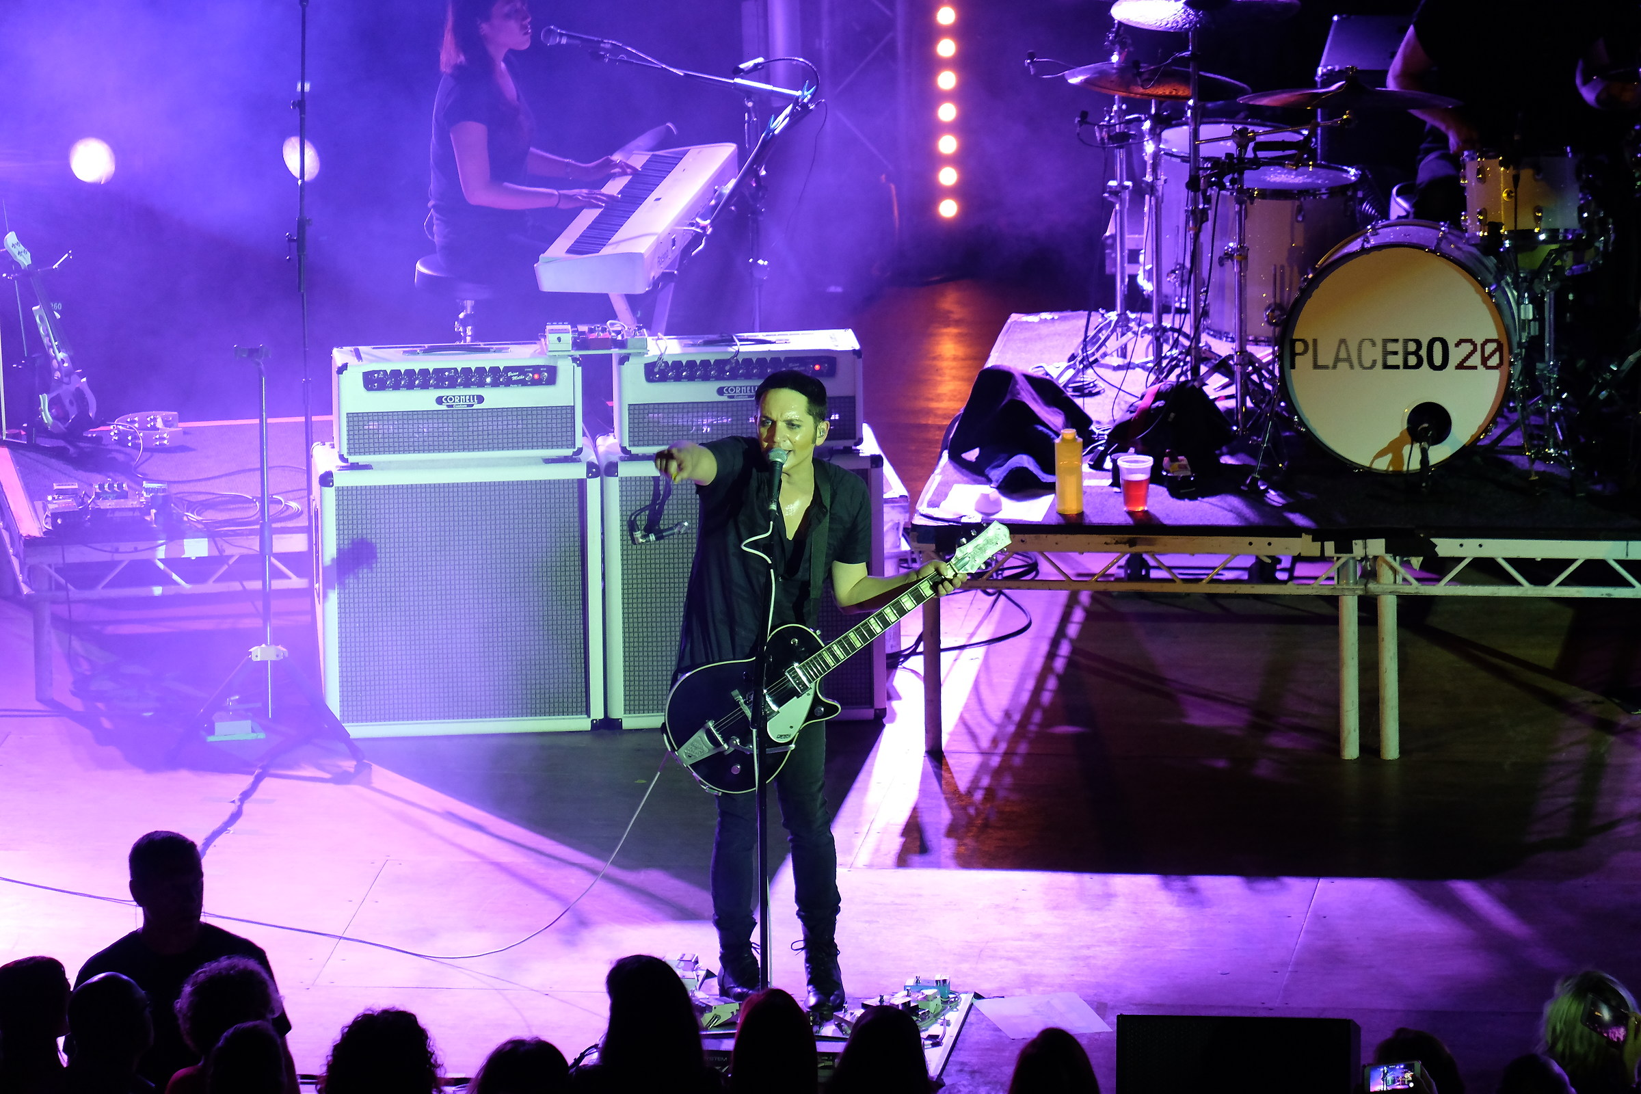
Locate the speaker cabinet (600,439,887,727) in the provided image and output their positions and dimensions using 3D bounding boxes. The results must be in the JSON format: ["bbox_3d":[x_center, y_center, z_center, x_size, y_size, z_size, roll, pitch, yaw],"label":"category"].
[{"bbox_3d":[-0.214,0.077,37.211,0.754,0.745,0.355,-2,14,-4],"label":"speaker cabinet"}]

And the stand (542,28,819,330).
[{"bbox_3d":[-0.400,-0.874,39.859,0.850,1.290,0.500,1,14,8],"label":"stand"}]

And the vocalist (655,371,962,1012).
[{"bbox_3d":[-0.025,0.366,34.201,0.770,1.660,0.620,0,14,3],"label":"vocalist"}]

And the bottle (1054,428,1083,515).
[{"bbox_3d":[0.666,-0.207,36.696,0.074,0.228,0.074,-1,14,0],"label":"bottle"}]

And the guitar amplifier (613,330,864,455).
[{"bbox_3d":[-0.228,-0.420,37.086,0.665,0.280,0.228,-2,14,-4],"label":"guitar amplifier"}]

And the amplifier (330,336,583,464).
[{"bbox_3d":[-0.985,-0.397,37.039,0.665,0.280,0.228,-2,14,-4],"label":"amplifier"}]

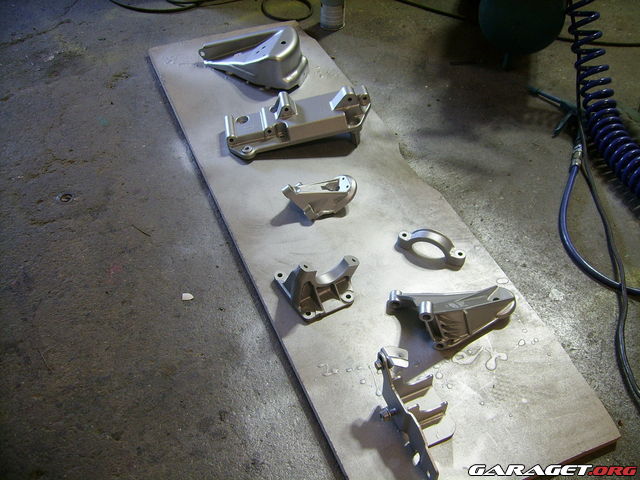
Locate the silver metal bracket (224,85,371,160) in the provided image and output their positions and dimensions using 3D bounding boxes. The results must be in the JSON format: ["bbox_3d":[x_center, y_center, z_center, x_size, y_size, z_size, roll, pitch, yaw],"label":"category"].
[{"bbox_3d":[-0.048,-0.246,1.375,0.303,0.083,0.103,-12,48,-12],"label":"silver metal bracket"}]

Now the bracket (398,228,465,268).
[{"bbox_3d":[0.204,0.005,1.170,0.124,0.038,0.022,19,49,17],"label":"bracket"}]

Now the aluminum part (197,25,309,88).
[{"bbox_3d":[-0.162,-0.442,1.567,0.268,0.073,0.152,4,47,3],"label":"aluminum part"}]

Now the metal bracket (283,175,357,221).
[{"bbox_3d":[-0.001,-0.081,1.235,0.142,0.060,0.065,-6,47,-6],"label":"metal bracket"}]

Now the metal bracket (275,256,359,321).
[{"bbox_3d":[0.001,0.058,1.095,0.121,0.073,0.116,-20,50,-19],"label":"metal bracket"}]

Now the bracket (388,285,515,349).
[{"bbox_3d":[0.218,0.115,1.047,0.208,0.067,0.107,-3,47,-3],"label":"bracket"}]

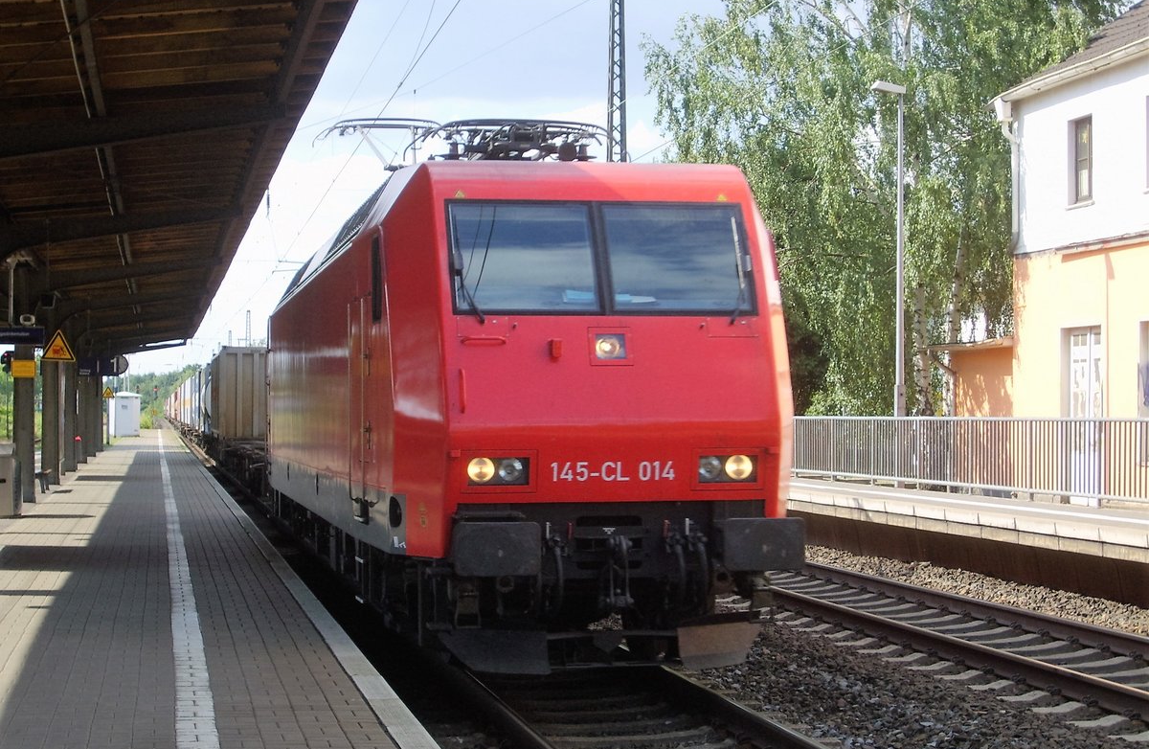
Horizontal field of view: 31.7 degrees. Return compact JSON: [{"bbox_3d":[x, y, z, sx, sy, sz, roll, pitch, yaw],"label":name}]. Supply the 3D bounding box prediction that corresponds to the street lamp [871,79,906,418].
[{"bbox_3d":[4.737,-1.351,30.482,0.470,6.140,0.250,0,-1,-11],"label":"street lamp"}]

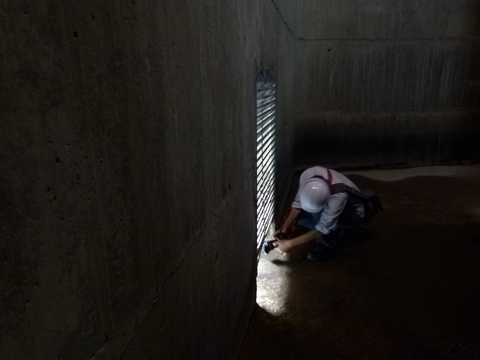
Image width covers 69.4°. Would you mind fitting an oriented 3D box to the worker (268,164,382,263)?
[{"bbox_3d":[0.758,0.267,2.920,0.930,0.750,0.570,-9,17,-26],"label":"worker"}]

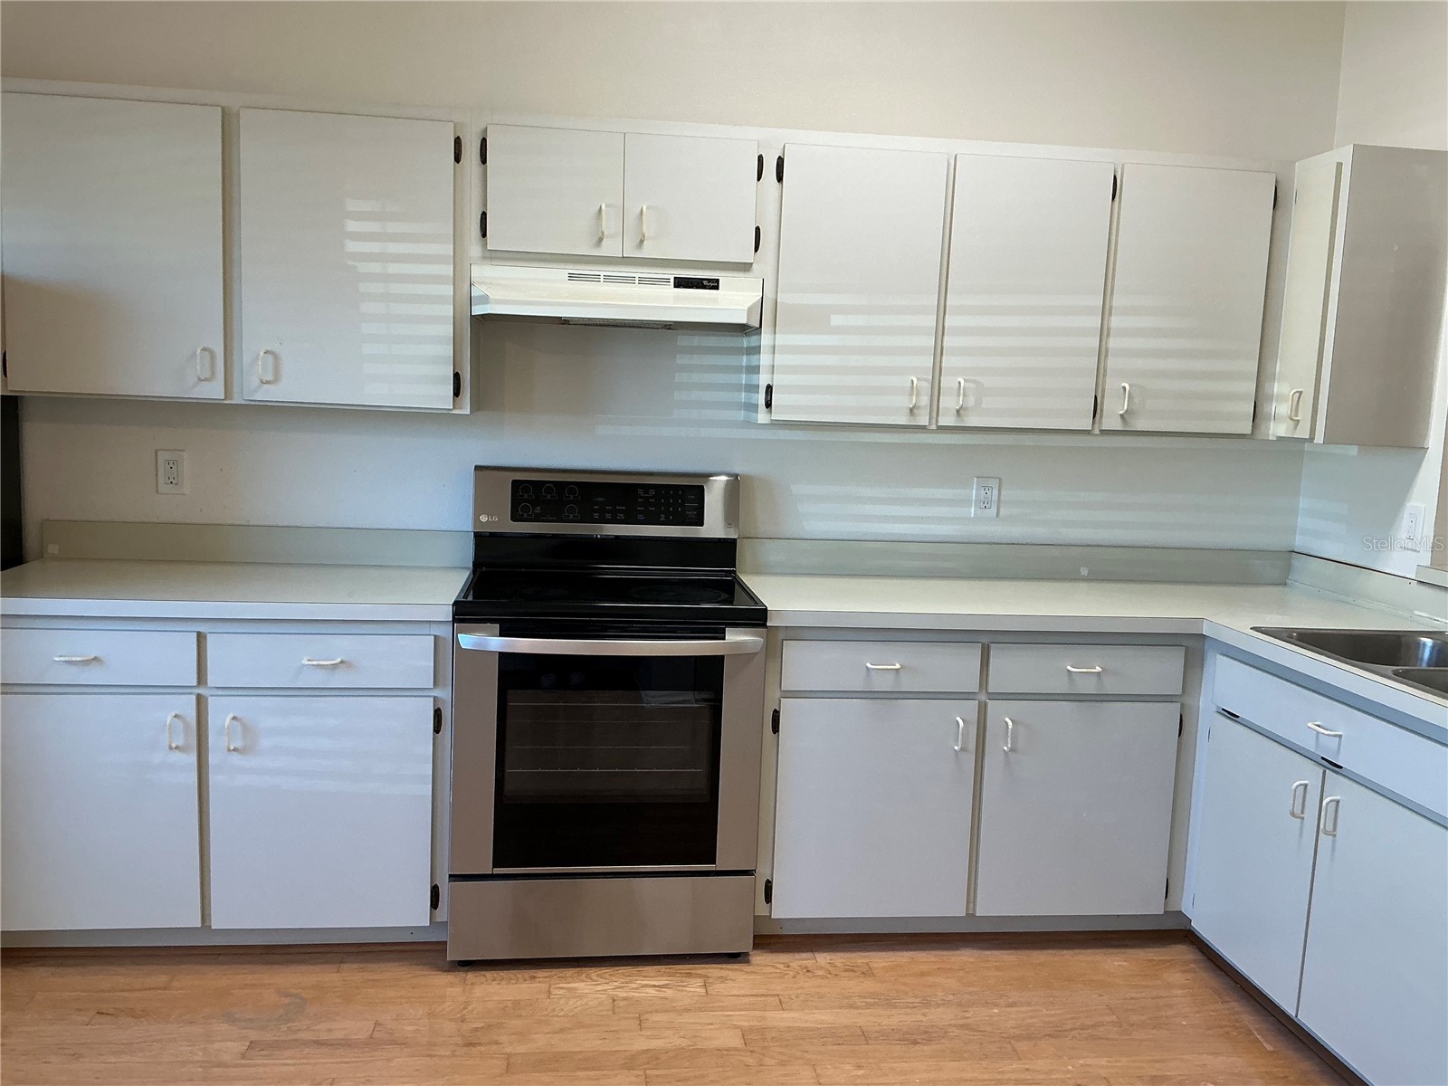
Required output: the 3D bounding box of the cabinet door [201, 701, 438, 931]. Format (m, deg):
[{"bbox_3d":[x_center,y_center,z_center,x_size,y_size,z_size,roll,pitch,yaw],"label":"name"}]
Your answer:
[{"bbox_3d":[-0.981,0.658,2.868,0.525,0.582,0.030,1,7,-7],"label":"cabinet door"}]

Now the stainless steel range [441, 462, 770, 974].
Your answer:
[{"bbox_3d":[-0.313,0.427,3.153,0.757,1.199,0.700,1,7,-7],"label":"stainless steel range"}]

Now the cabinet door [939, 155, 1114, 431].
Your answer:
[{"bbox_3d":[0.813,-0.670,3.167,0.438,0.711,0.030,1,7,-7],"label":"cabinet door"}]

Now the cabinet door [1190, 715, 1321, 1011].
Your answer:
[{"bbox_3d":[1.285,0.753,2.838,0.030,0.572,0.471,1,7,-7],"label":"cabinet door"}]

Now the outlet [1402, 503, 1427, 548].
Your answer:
[{"bbox_3d":[1.859,-0.041,3.164,0.012,0.119,0.074,1,7,-7],"label":"outlet"}]

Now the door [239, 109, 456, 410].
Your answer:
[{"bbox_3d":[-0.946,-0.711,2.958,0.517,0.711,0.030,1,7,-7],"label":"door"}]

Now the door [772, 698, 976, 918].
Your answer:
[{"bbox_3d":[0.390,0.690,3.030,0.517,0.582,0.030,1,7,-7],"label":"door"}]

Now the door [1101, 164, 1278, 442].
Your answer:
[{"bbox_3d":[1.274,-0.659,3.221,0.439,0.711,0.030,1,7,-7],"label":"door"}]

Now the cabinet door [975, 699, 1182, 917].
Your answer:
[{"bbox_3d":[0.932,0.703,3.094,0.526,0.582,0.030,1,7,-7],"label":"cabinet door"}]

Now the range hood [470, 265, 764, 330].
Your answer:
[{"bbox_3d":[-0.283,-0.652,3.154,0.756,0.133,0.450,1,7,-7],"label":"range hood"}]

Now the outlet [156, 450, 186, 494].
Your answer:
[{"bbox_3d":[-1.553,-0.198,3.290,0.074,0.119,0.012,1,7,-7],"label":"outlet"}]

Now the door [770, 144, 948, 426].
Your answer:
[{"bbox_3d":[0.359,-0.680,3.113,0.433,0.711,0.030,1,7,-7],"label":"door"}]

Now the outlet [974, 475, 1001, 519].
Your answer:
[{"bbox_3d":[0.799,-0.137,3.561,0.074,0.119,0.012,1,7,-7],"label":"outlet"}]

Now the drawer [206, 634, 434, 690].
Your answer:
[{"bbox_3d":[-0.981,0.257,3.002,0.523,0.129,0.450,1,7,-7],"label":"drawer"}]

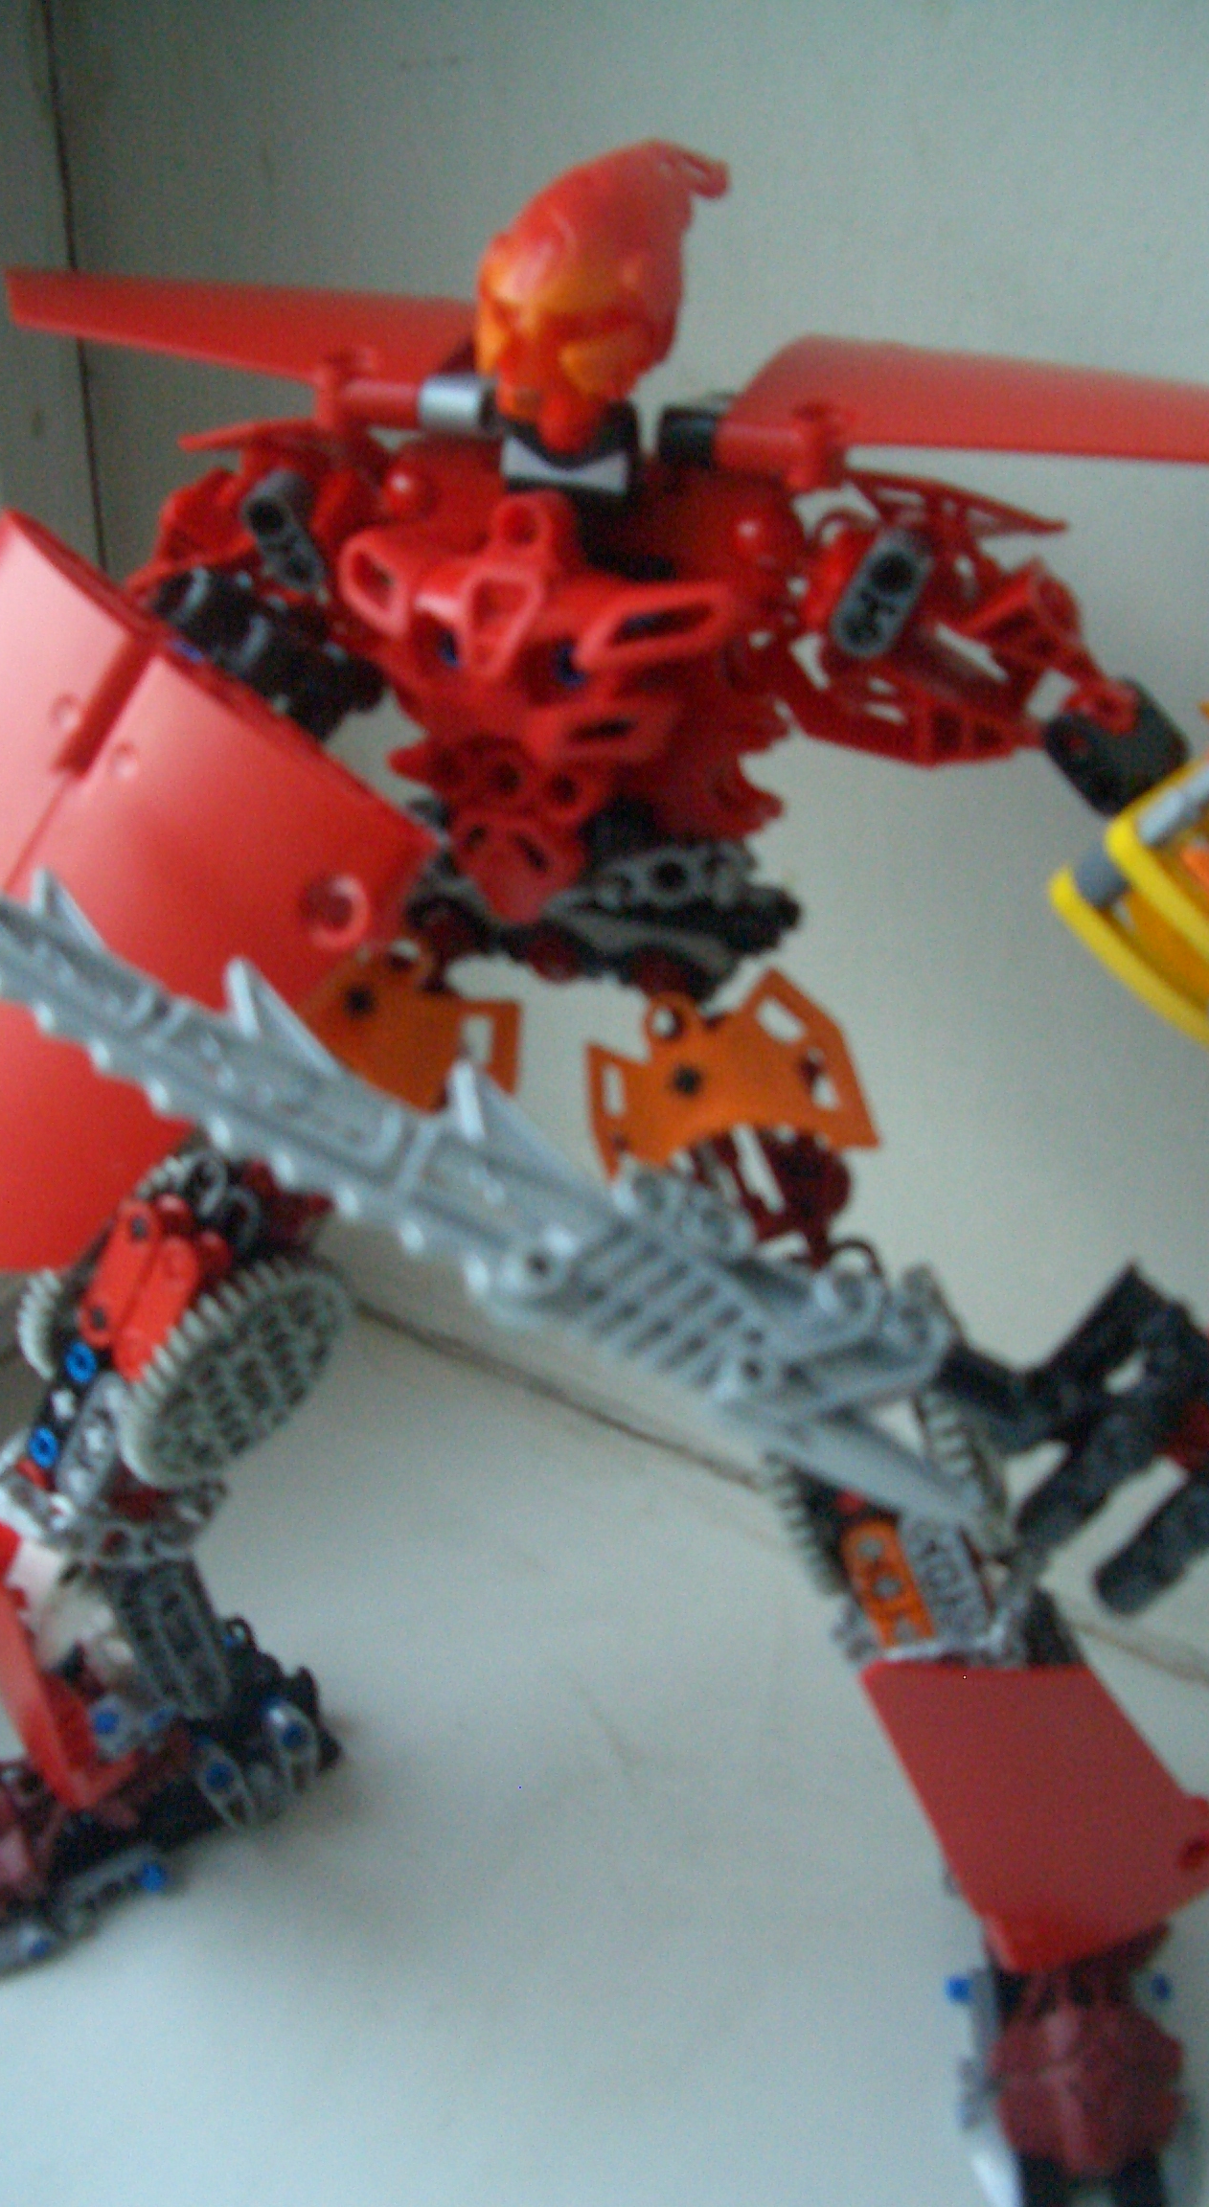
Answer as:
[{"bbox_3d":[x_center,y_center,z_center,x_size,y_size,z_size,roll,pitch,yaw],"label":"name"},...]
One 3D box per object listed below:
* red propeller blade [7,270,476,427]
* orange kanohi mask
[{"bbox_3d":[-0.056,-0.109,0.319,0.086,0.011,0.028,16,48,26],"label":"red propeller blade"},{"bbox_3d":[-0.001,-0.100,0.278,0.028,0.038,0.040,23,39,30],"label":"orange kanohi mask"}]

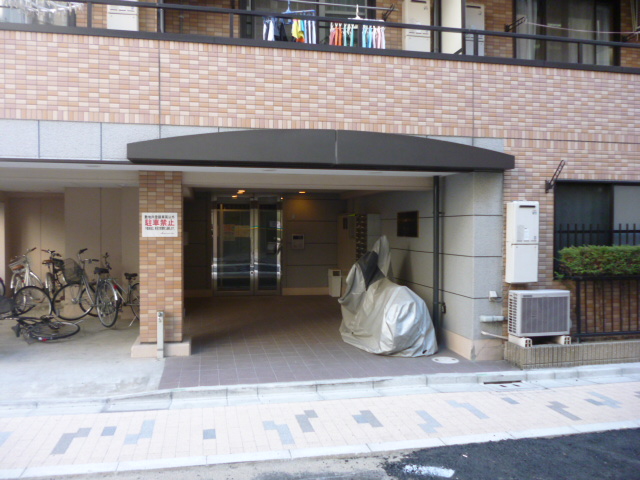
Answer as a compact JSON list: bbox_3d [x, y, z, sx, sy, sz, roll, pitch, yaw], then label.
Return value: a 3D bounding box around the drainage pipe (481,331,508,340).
[{"bbox_3d":[2.085,1.140,6.165,0.320,0.050,0.040,1,1,28],"label":"drainage pipe"}]

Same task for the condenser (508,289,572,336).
[{"bbox_3d":[2.617,0.865,6.175,0.650,0.510,0.250,0,1,-11],"label":"condenser"}]

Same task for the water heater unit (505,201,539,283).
[{"bbox_3d":[2.448,0.024,6.239,0.325,0.950,0.200,0,1,-11],"label":"water heater unit"}]

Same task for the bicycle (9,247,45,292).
[{"bbox_3d":[-5.100,0.759,9.100,1.680,1.100,0.560,1,1,41],"label":"bicycle"}]

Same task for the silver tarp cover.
[{"bbox_3d":[0.890,0.708,7.211,0.800,1.440,1.600,0,1,-25],"label":"silver tarp cover"}]

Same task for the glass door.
[{"bbox_3d":[-1.603,0.121,11.508,1.524,2.193,0.100,0,1,-11],"label":"glass door"}]

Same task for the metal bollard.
[{"bbox_3d":[-1.912,1.137,6.204,0.077,0.575,0.077,0,1,-11],"label":"metal bollard"}]

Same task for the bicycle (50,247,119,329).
[{"bbox_3d":[-3.660,0.766,8.280,1.700,1.140,0.560,1,1,40],"label":"bicycle"}]

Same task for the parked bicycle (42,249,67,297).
[{"bbox_3d":[-5.050,0.747,9.700,0.550,1.100,1.650,0,1,-25],"label":"parked bicycle"}]

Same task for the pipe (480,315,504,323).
[{"bbox_3d":[2.081,0.947,6.237,0.320,0.078,0.078,0,1,-11],"label":"pipe"}]

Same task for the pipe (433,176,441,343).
[{"bbox_3d":[1.584,0.275,7.040,0.085,2.275,0.085,0,1,-11],"label":"pipe"}]

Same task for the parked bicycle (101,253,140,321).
[{"bbox_3d":[-3.220,0.804,8.420,1.650,1.060,0.550,1,1,33],"label":"parked bicycle"}]

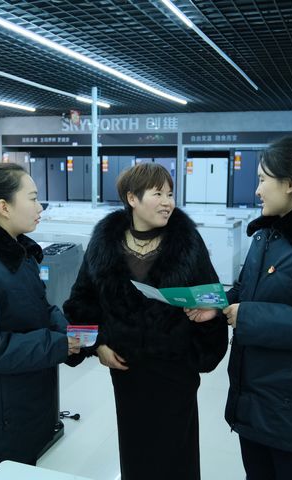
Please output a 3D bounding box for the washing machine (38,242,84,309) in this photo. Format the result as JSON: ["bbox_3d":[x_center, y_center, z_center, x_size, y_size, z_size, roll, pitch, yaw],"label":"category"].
[{"bbox_3d":[-0.840,0.525,4.367,0.565,0.970,0.550,3,8,20],"label":"washing machine"}]

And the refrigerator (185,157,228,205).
[{"bbox_3d":[1.404,-0.857,11.359,0.893,1.810,0.680,3,8,20],"label":"refrigerator"}]

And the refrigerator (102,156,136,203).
[{"bbox_3d":[-0.490,-1.000,12.062,0.792,1.830,0.680,3,8,20],"label":"refrigerator"}]

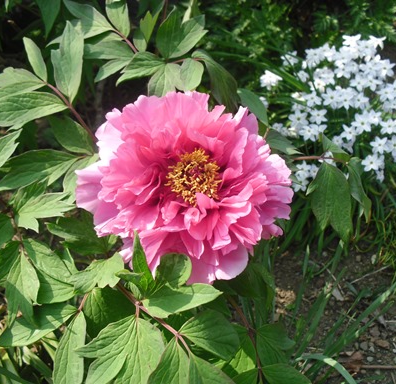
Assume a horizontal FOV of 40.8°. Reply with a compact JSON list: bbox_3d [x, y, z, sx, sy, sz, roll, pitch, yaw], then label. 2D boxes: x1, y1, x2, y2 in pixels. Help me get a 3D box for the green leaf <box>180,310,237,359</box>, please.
[{"bbox_3d":[0.013,0.137,0.522,0.061,0.014,0.042,18,62,0],"label":"green leaf"}]

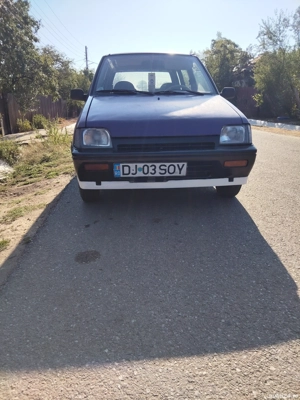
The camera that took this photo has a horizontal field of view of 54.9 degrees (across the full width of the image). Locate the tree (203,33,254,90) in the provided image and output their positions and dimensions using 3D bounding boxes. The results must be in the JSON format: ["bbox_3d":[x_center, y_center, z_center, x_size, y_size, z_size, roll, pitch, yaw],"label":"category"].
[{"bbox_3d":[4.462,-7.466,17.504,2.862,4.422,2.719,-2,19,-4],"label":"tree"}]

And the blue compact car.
[{"bbox_3d":[0.005,-1.036,3.543,1.450,1.400,3.340,-2,19,-4],"label":"blue compact car"}]

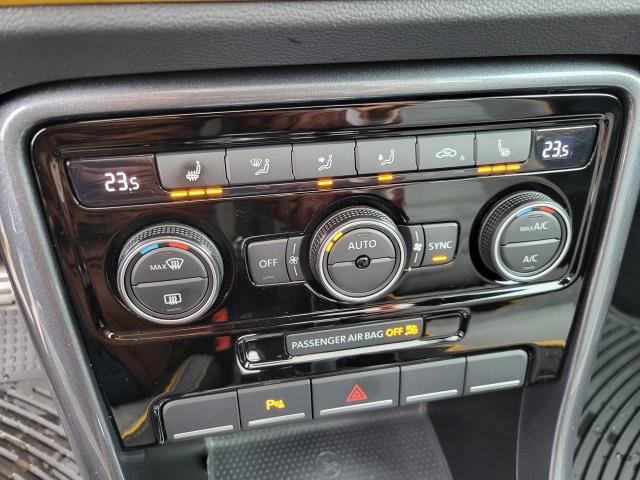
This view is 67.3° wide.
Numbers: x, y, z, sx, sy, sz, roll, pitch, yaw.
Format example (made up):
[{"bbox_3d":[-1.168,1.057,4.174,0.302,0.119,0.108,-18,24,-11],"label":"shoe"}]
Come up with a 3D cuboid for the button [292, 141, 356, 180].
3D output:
[{"bbox_3d":[0.002,-0.029,0.176,0.023,0.013,0.006,-6,20,-9],"label":"button"}]

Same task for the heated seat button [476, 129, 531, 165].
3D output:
[{"bbox_3d":[0.071,-0.037,0.188,0.023,0.013,0.006,-6,20,-9],"label":"heated seat button"}]

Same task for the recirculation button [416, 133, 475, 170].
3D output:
[{"bbox_3d":[0.047,-0.034,0.184,0.023,0.013,0.006,-6,20,-9],"label":"recirculation button"}]

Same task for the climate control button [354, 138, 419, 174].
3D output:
[{"bbox_3d":[0.024,-0.032,0.180,0.023,0.013,0.006,-6,20,-9],"label":"climate control button"}]

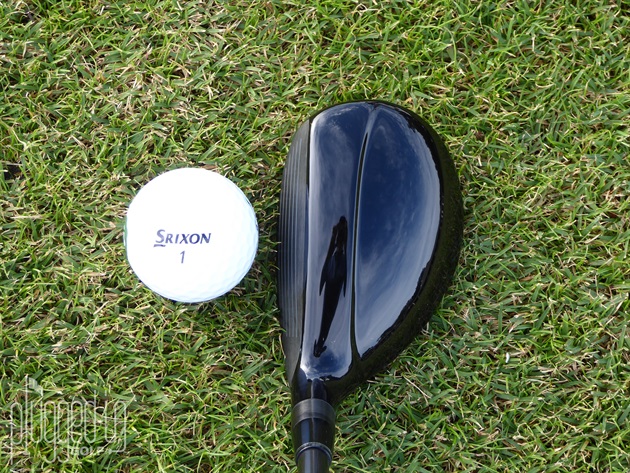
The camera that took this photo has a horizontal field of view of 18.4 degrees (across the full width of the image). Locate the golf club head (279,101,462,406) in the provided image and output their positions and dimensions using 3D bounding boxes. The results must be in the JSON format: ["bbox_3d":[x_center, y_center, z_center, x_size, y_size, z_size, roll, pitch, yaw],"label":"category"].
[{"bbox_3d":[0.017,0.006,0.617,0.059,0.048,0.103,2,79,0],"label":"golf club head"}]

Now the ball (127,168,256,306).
[{"bbox_3d":[-0.039,0.000,0.621,0.043,0.043,0.043,0,79,0],"label":"ball"}]

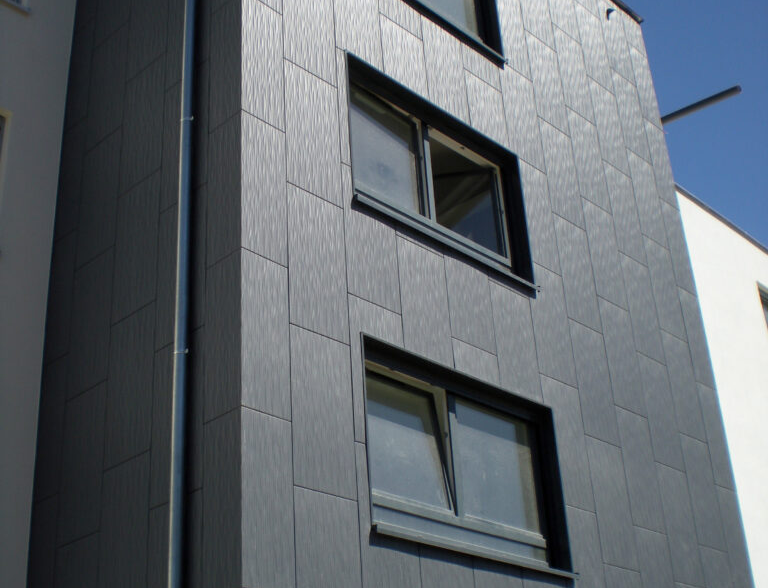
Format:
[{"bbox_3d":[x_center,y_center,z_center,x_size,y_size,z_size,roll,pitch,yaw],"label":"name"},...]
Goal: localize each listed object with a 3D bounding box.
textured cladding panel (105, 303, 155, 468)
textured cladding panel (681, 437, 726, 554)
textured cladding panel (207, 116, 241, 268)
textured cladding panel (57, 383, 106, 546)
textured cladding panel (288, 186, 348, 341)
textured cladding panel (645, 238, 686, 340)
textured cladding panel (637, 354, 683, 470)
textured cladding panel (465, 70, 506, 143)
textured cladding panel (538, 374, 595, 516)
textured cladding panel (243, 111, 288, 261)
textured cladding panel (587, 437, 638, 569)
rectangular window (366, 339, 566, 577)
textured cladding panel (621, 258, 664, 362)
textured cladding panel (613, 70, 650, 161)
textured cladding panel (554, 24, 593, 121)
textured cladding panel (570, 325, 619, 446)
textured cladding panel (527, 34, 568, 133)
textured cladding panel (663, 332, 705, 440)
[{"bbox_3d":[-1.924,0.696,8.570,0.605,1.206,0.030,-26,-35,37],"label":"textured cladding panel"},{"bbox_3d":[3.350,2.087,11.815,0.020,1.214,0.602,-27,-35,37],"label":"textured cladding panel"},{"bbox_3d":[-1.194,-0.793,8.468,0.401,1.206,0.030,-26,-35,37],"label":"textured cladding panel"},{"bbox_3d":[-2.327,1.315,8.749,0.598,1.200,0.020,-26,-34,37],"label":"textured cladding panel"},{"bbox_3d":[-0.505,-0.233,8.546,0.020,1.205,0.600,-27,-35,37],"label":"textured cladding panel"},{"bbox_3d":[3.219,-0.056,12.816,0.020,1.205,0.600,-27,-35,37],"label":"textured cladding panel"},{"bbox_3d":[2.895,1.241,11.759,0.020,1.214,0.602,-27,-35,37],"label":"textured cladding panel"},{"bbox_3d":[1.036,-1.887,11.422,0.020,0.685,0.601,-27,-35,37],"label":"textured cladding panel"},{"bbox_3d":[1.667,1.367,10.229,0.020,1.214,0.602,-27,-35,37],"label":"textured cladding panel"},{"bbox_3d":[-0.898,-0.782,8.466,0.020,1.200,0.441,-26,-34,37],"label":"textured cladding panel"},{"bbox_3d":[2.111,1.941,10.336,0.020,1.205,0.600,-27,-35,37],"label":"textured cladding panel"},{"bbox_3d":[0.632,1.387,9.196,0.250,1.518,2.444,-26,-35,37],"label":"rectangular window"},{"bbox_3d":[2.815,0.159,12.301,0.020,1.200,0.613,-26,-34,37],"label":"textured cladding panel"},{"bbox_3d":[3.103,-2.228,14.113,0.030,1.206,0.605,-26,-35,37],"label":"textured cladding panel"},{"bbox_3d":[2.234,-2.581,13.247,0.020,1.214,0.602,-27,-35,37],"label":"textured cladding panel"},{"bbox_3d":[2.050,0.871,10.972,0.020,1.214,0.602,-27,-35,37],"label":"textured cladding panel"},{"bbox_3d":[1.832,-2.356,12.545,0.020,1.205,0.600,-27,-35,37],"label":"textured cladding panel"},{"bbox_3d":[3.281,1.010,12.356,0.020,1.200,0.598,-26,-34,37],"label":"textured cladding panel"}]

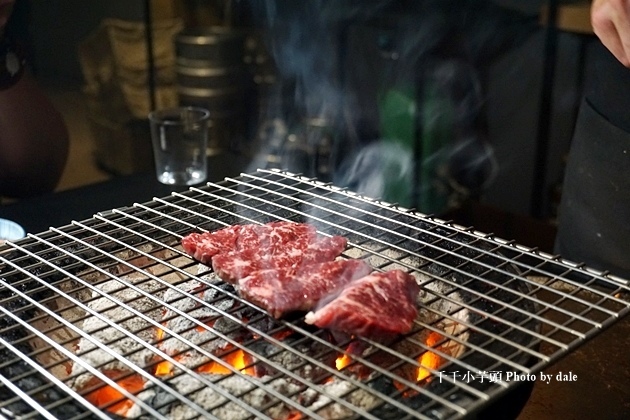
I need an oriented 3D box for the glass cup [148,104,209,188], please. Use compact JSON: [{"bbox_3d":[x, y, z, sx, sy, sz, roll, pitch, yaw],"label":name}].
[{"bbox_3d":[-0.168,-0.078,1.116,0.076,0.081,0.076,0,20,0],"label":"glass cup"}]

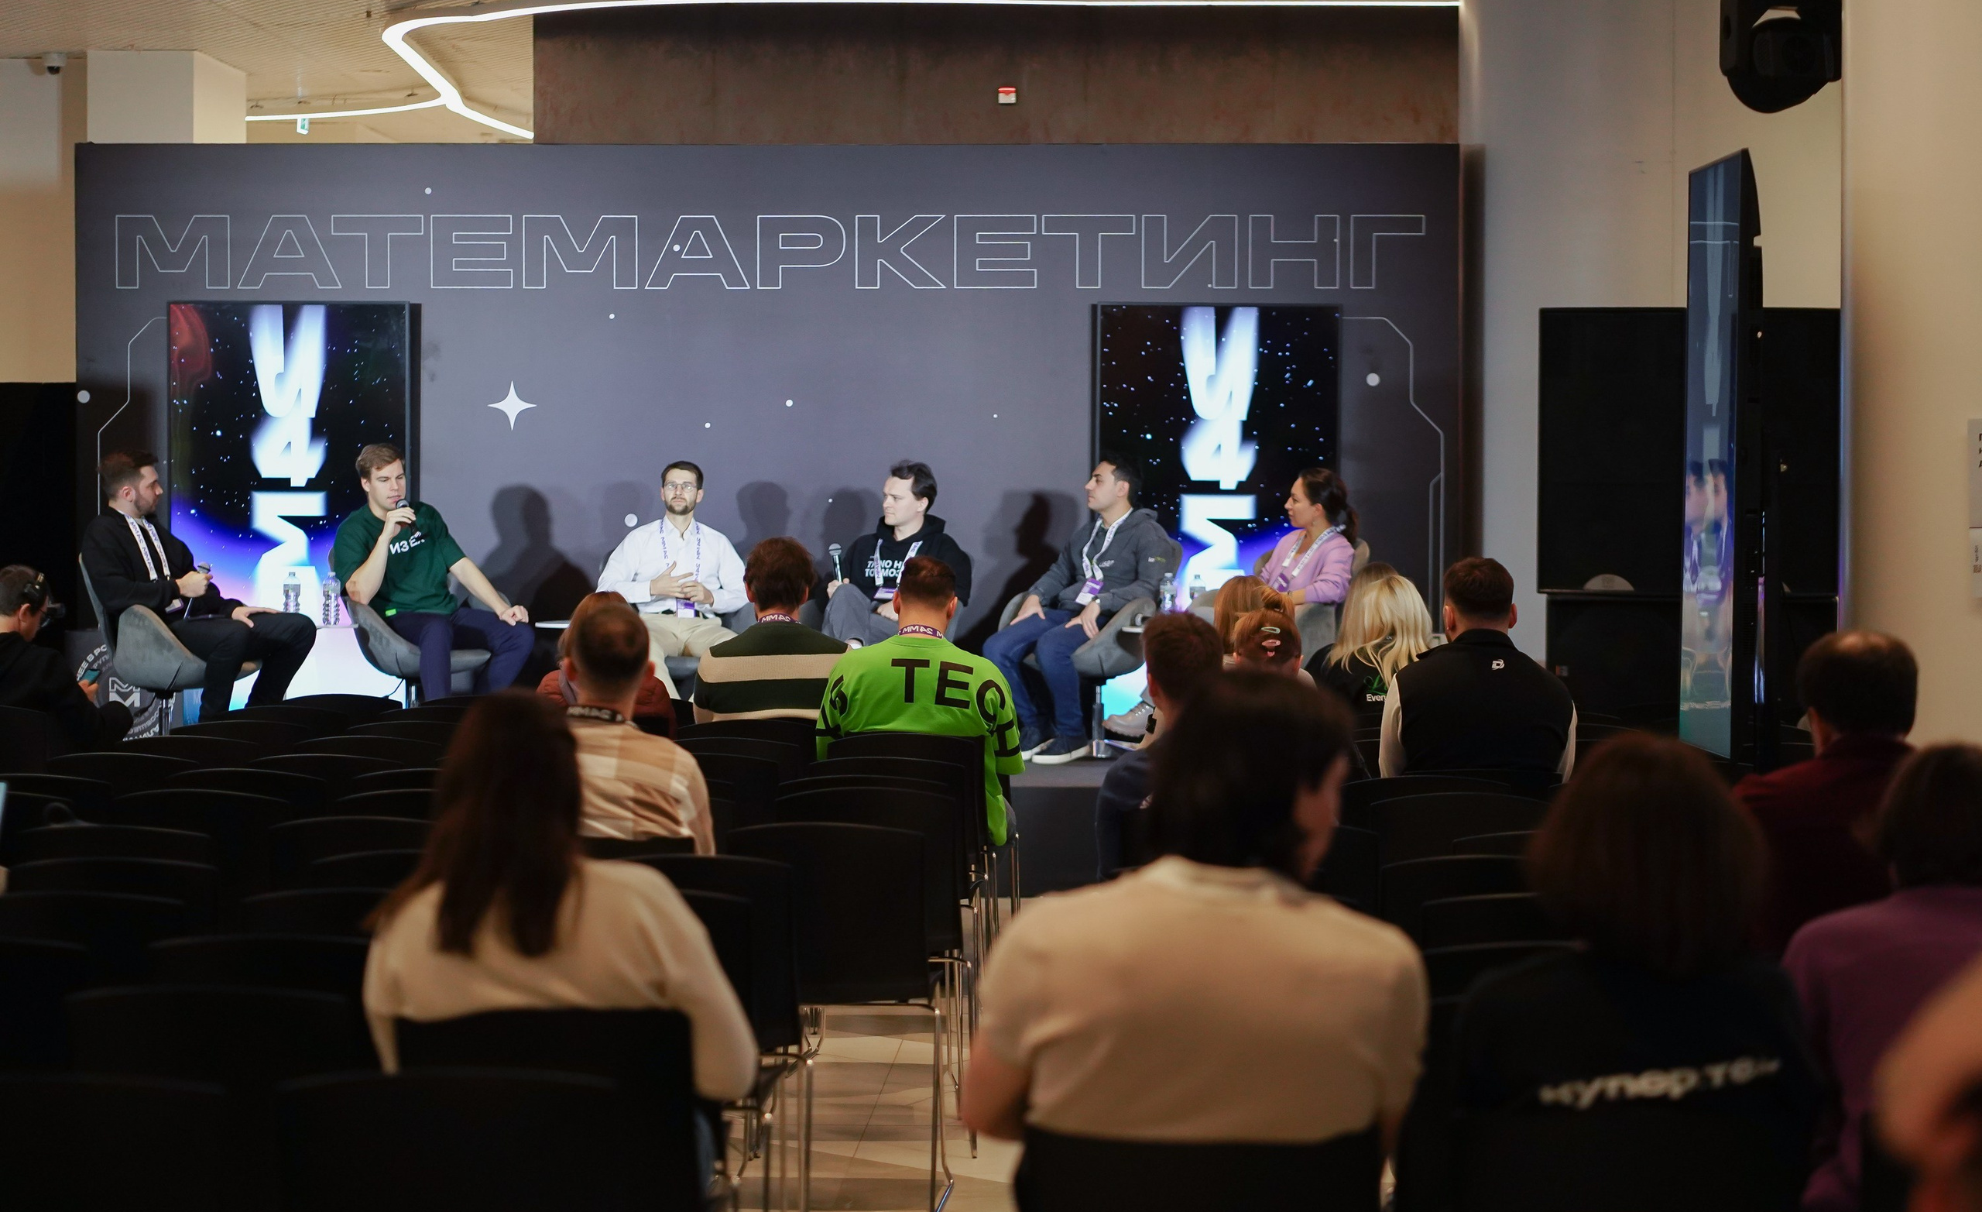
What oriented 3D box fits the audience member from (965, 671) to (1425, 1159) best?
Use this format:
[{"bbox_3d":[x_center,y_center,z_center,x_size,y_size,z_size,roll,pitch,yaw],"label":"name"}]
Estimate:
[{"bbox_3d":[0.241,0.712,5.500,0.540,1.290,0.780,0,1,3],"label":"audience member"}]

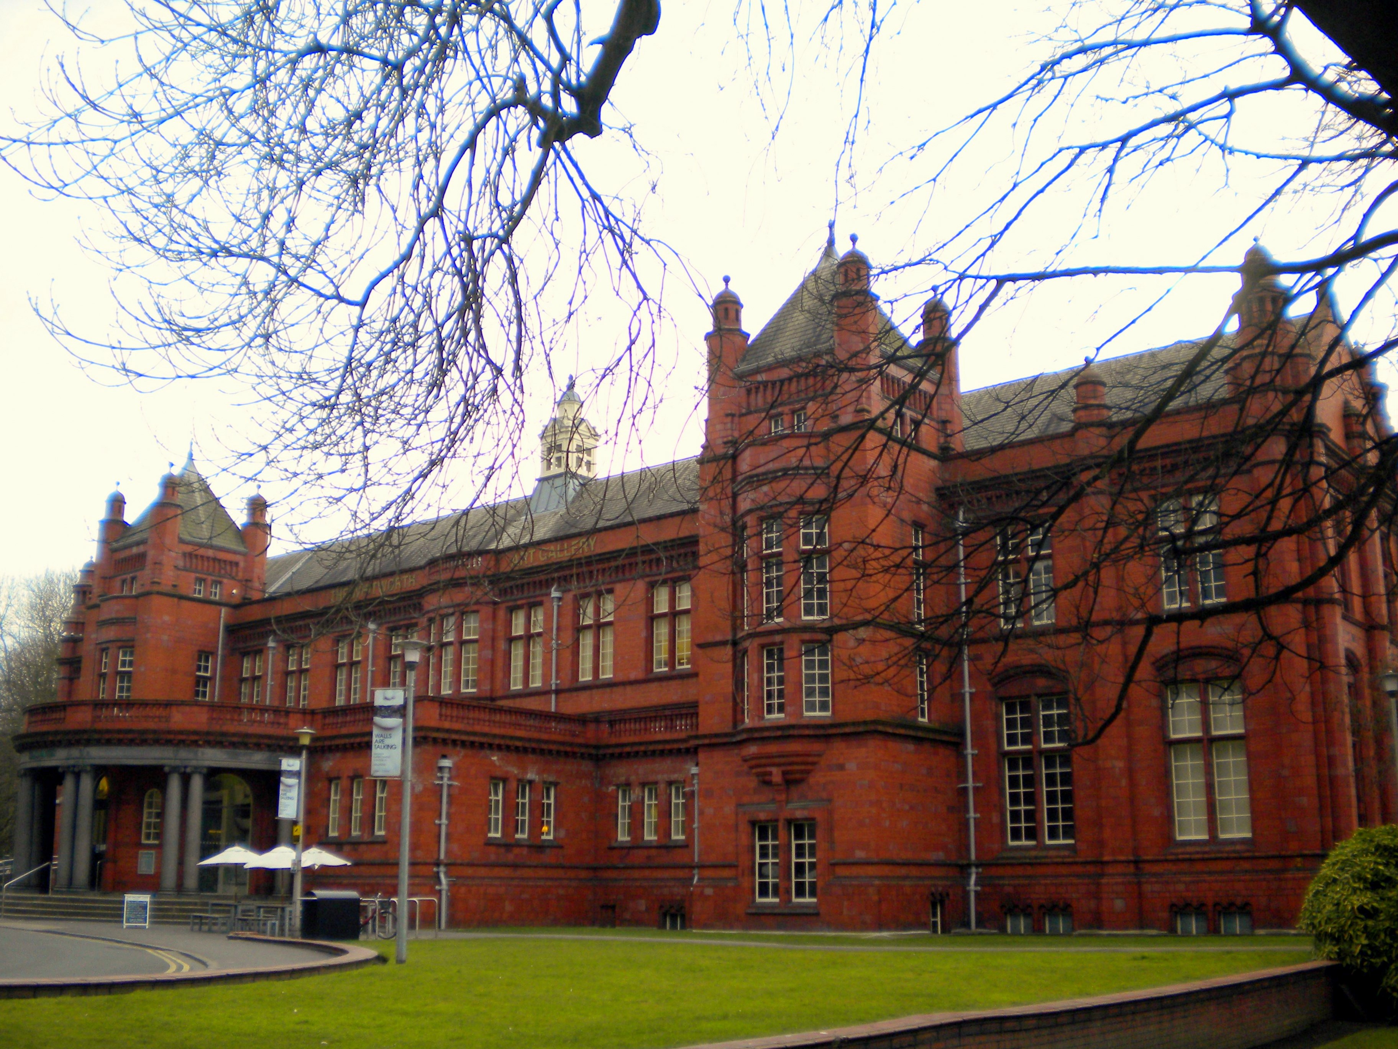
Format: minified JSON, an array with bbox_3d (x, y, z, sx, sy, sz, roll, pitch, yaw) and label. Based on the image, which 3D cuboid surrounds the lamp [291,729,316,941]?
[{"bbox_3d":[-9.875,7.620,35.305,0.530,5.146,0.530,0,-14,0],"label":"lamp"}]

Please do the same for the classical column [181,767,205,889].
[{"bbox_3d":[-14.768,8.942,41.416,0.530,3.535,0.530,-4,-14,17],"label":"classical column"}]

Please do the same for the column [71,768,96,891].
[{"bbox_3d":[-19.424,9.617,44.612,0.560,3.920,0.560,-4,-14,18],"label":"column"}]

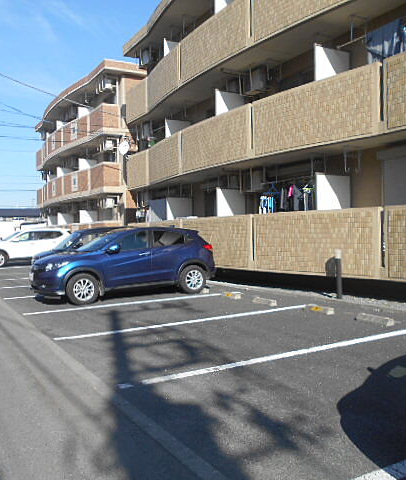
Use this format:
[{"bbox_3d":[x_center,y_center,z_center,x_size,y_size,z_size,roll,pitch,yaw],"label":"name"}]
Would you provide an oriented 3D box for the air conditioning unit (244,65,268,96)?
[{"bbox_3d":[1.402,-4.297,13.201,0.300,0.540,0.760,-1,0,-32],"label":"air conditioning unit"}]

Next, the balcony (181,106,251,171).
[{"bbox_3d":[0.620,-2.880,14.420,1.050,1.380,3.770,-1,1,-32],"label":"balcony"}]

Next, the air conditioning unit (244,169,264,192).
[{"bbox_3d":[1.376,-1.597,13.251,0.300,0.540,0.760,-1,0,-32],"label":"air conditioning unit"}]

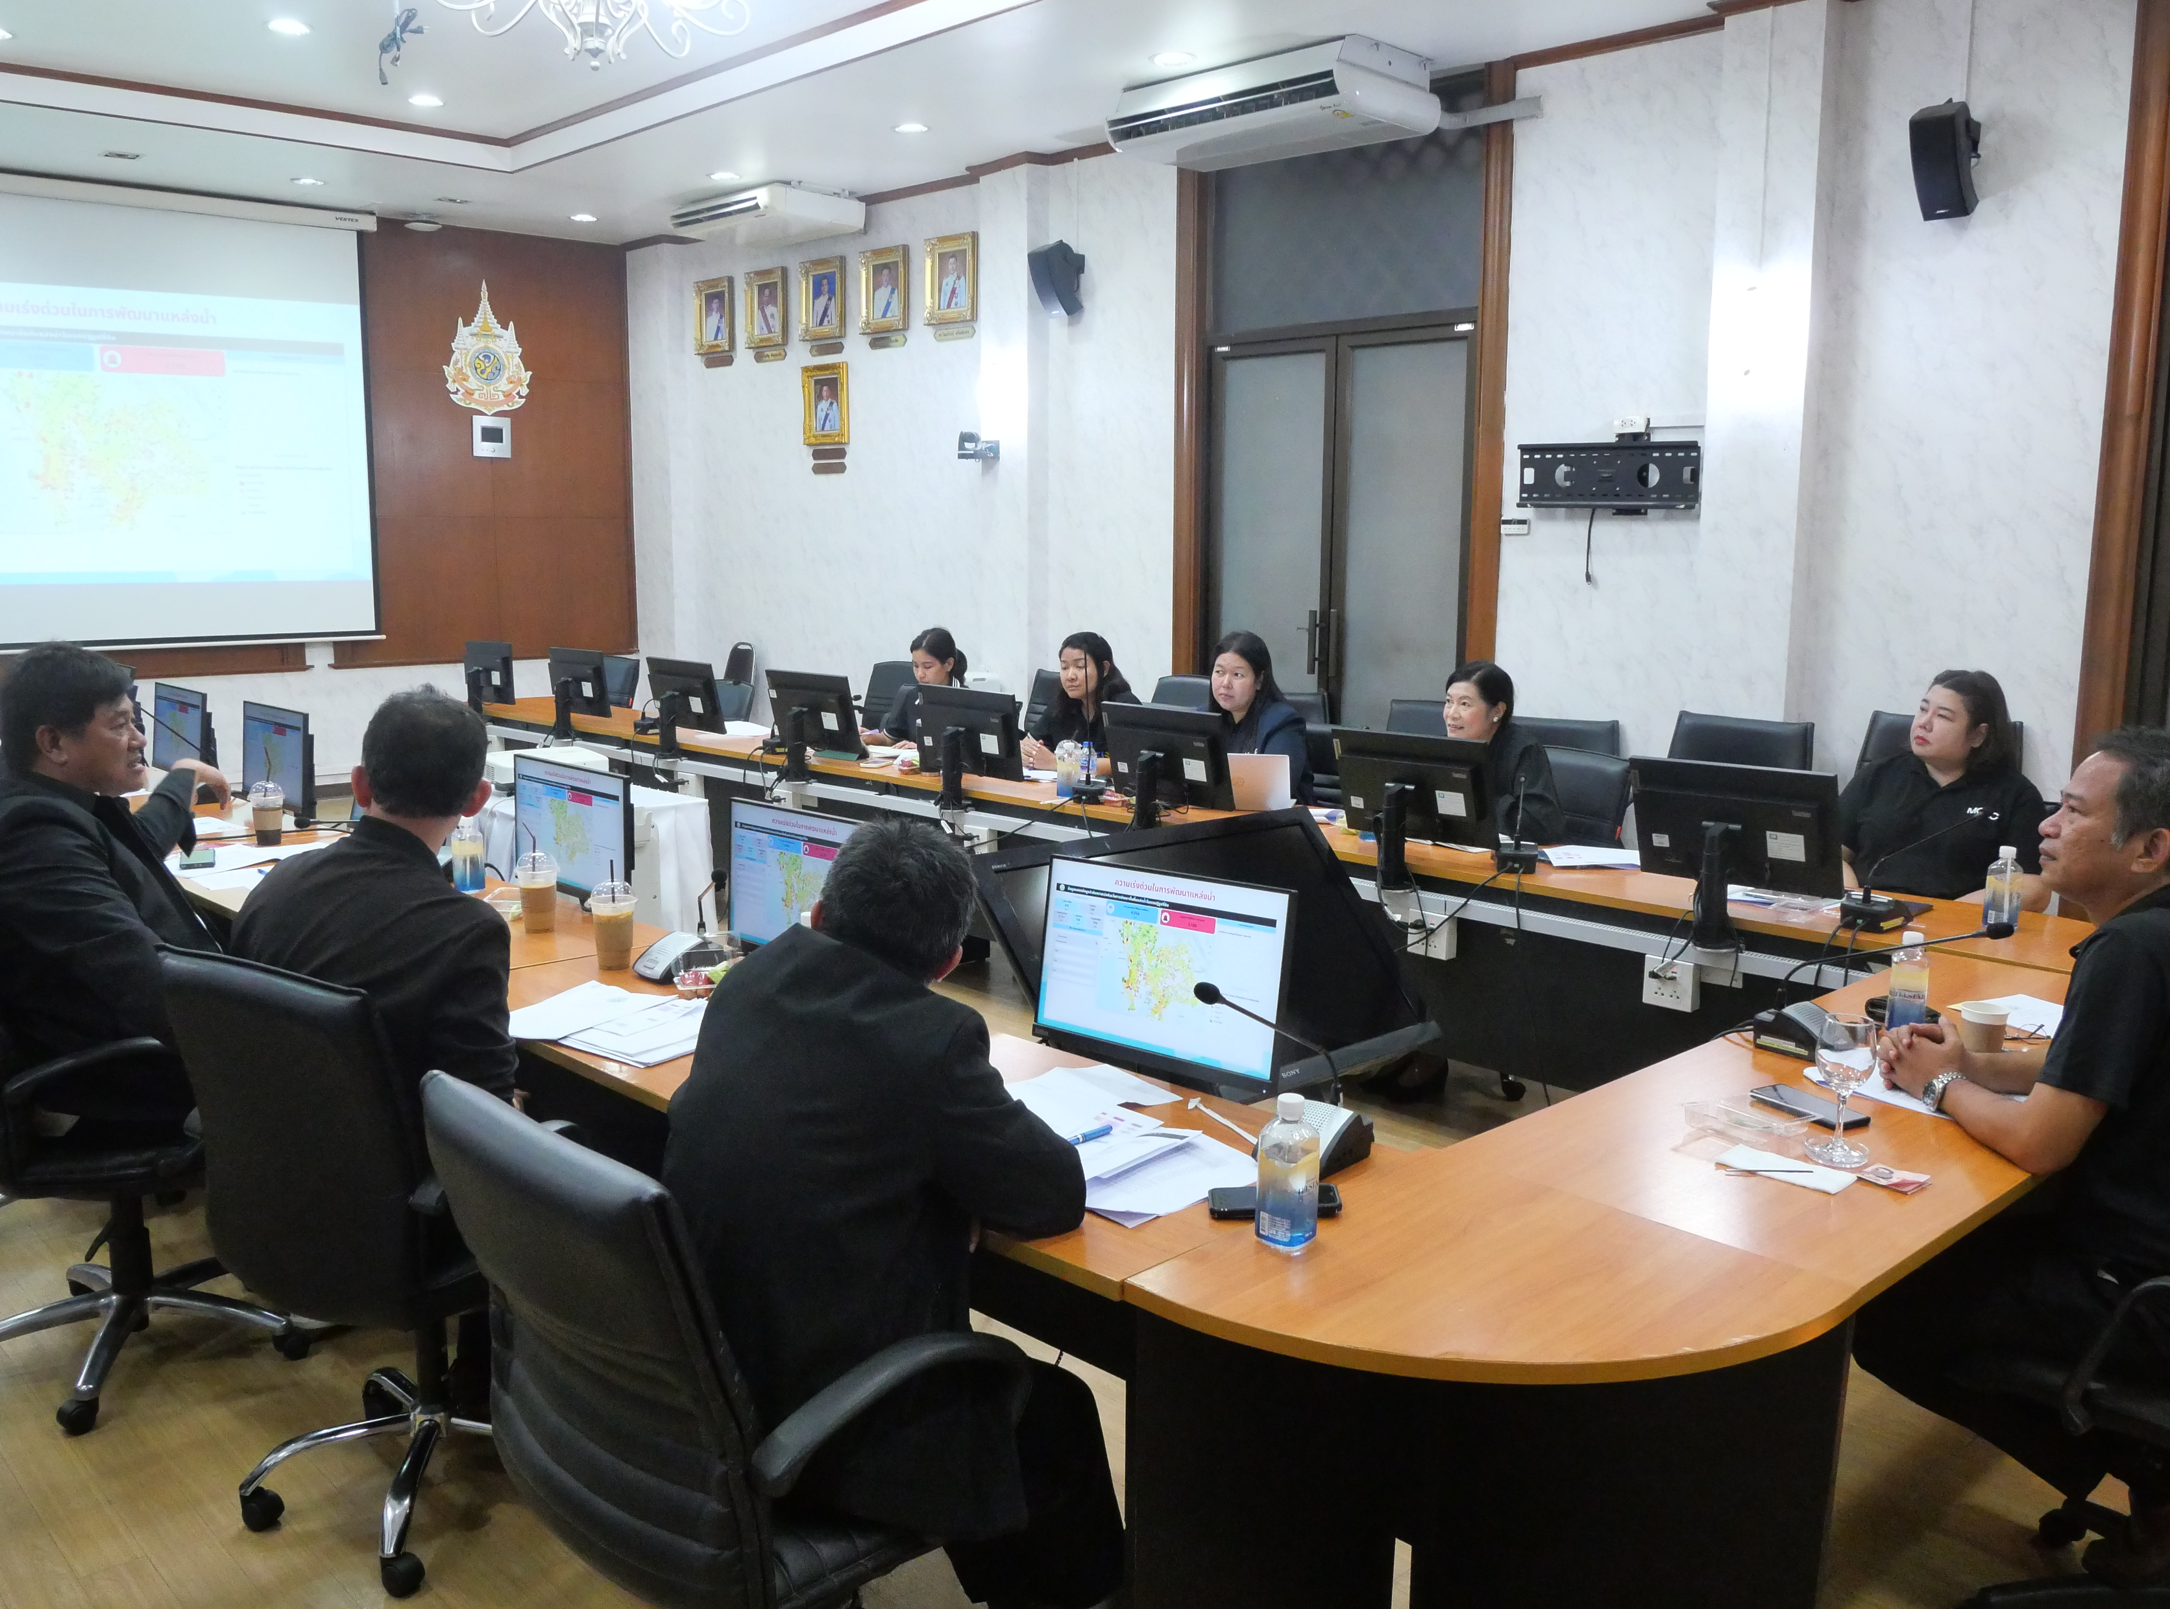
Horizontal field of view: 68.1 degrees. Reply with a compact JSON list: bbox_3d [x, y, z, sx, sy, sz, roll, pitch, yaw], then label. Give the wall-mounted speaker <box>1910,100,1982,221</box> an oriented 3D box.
[{"bbox_3d":[2.722,-2.035,5.080,0.190,0.335,0.185,-25,21,-26],"label":"wall-mounted speaker"}]

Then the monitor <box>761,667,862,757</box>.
[{"bbox_3d":[-0.931,-0.317,5.576,0.452,0.276,0.065,9,27,43],"label":"monitor"}]

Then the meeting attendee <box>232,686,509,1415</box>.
[{"bbox_3d":[-1.020,0.485,2.824,0.519,1.333,0.706,3,10,19],"label":"meeting attendee"}]

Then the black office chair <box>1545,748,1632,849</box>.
[{"bbox_3d":[1.283,0.309,4.865,0.600,0.960,0.620,9,14,43],"label":"black office chair"}]

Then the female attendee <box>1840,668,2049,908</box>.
[{"bbox_3d":[2.190,0.296,4.182,0.560,1.280,0.750,9,13,43],"label":"female attendee"}]

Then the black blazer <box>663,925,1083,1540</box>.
[{"bbox_3d":[-0.266,0.459,1.925,0.500,0.660,0.500,6,12,35],"label":"black blazer"}]

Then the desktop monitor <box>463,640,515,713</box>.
[{"bbox_3d":[-3.053,-0.677,8.225,0.490,0.310,0.070,9,22,44],"label":"desktop monitor"}]

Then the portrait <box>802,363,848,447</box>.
[{"bbox_3d":[-1.591,-2.436,9.801,0.421,0.490,0.049,9,14,43],"label":"portrait"}]

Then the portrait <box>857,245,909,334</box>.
[{"bbox_3d":[-1.123,-2.832,8.864,0.370,0.450,0.050,9,13,44],"label":"portrait"}]

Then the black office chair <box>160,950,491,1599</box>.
[{"bbox_3d":[-1.058,0.669,2.630,0.600,0.930,0.620,5,11,28],"label":"black office chair"}]

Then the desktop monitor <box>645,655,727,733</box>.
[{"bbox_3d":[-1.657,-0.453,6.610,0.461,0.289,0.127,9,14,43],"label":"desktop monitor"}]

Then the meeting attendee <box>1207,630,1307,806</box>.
[{"bbox_3d":[0.526,0.054,5.563,0.750,1.280,0.500,-8,13,-41],"label":"meeting attendee"}]

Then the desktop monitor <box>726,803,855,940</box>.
[{"bbox_3d":[-0.505,0.160,3.075,0.490,0.300,0.070,9,6,44],"label":"desktop monitor"}]

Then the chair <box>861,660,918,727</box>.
[{"bbox_3d":[-0.845,-0.156,7.346,0.600,0.930,0.620,9,14,43],"label":"chair"}]

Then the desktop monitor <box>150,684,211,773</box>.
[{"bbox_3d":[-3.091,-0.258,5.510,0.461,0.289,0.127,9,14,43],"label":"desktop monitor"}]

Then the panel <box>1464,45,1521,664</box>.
[{"bbox_3d":[1.620,-1.173,6.420,0.160,3.450,0.100,9,13,44],"label":"panel"}]

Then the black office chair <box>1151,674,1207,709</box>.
[{"bbox_3d":[0.310,-0.013,6.454,0.600,0.930,0.620,9,14,43],"label":"black office chair"}]

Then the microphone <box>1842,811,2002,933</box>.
[{"bbox_3d":[1.848,0.147,3.599,0.412,0.221,0.171,-7,12,-31],"label":"microphone"}]

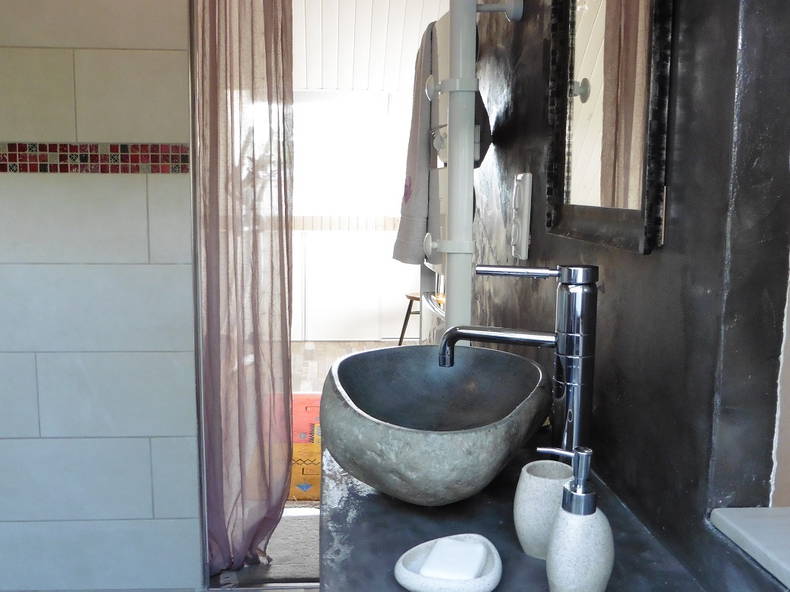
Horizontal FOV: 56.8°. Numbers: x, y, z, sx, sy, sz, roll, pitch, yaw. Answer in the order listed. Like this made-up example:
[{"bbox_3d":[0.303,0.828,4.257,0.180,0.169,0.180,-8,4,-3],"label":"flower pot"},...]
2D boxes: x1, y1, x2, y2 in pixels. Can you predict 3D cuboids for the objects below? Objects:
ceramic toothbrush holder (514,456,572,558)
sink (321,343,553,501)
[{"bbox_3d":[0.173,0.240,0.825,0.077,0.095,0.077,-1,9,-6],"label":"ceramic toothbrush holder"},{"bbox_3d":[0.048,0.178,0.974,0.305,0.170,0.325,-1,9,-6],"label":"sink"}]

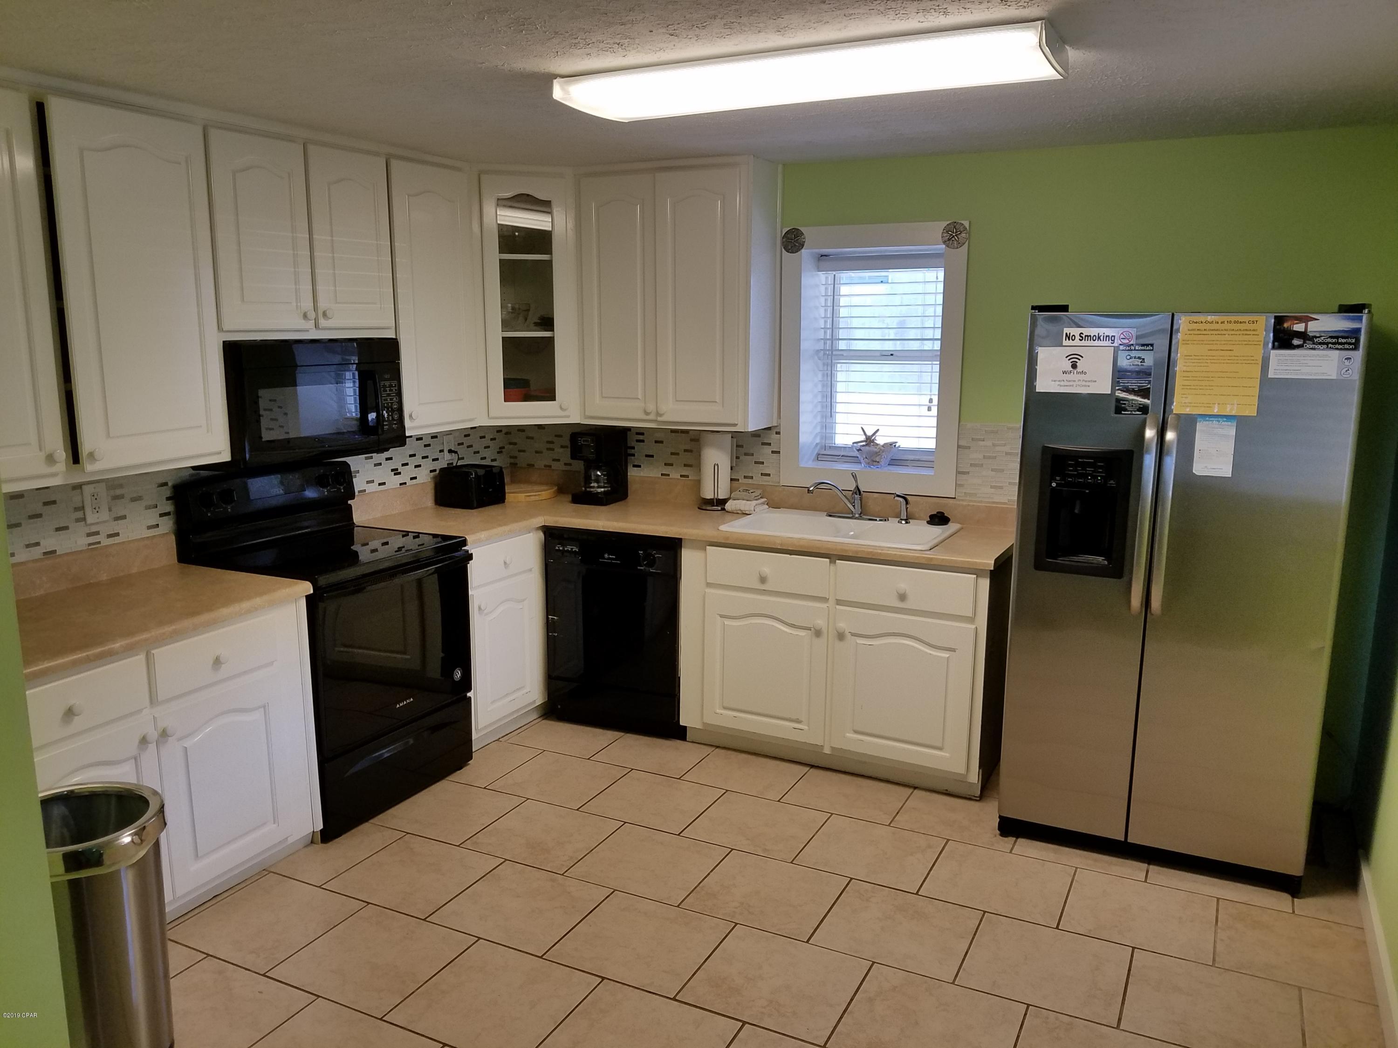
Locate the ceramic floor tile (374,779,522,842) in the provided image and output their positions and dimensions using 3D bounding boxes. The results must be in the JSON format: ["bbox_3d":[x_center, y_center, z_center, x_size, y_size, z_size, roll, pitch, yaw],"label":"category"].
[{"bbox_3d":[-0.892,1.027,3.750,0.404,0.010,0.386,5,12,26],"label":"ceramic floor tile"}]

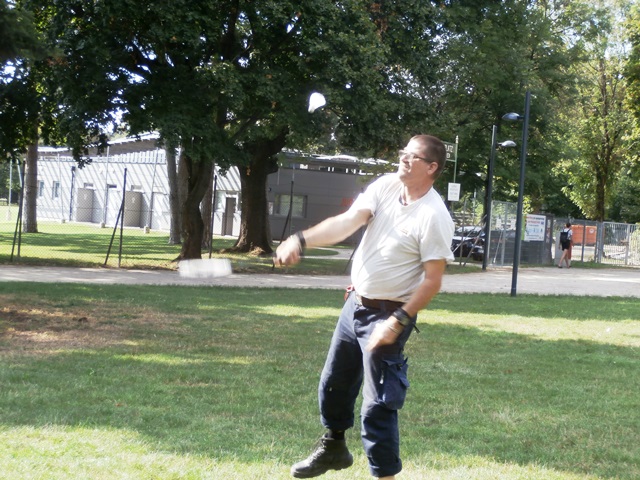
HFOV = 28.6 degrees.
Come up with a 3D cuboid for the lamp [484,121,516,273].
[{"bbox_3d":[5.466,-1.244,38.101,0.750,4.436,0.340,4,1,18],"label":"lamp"}]

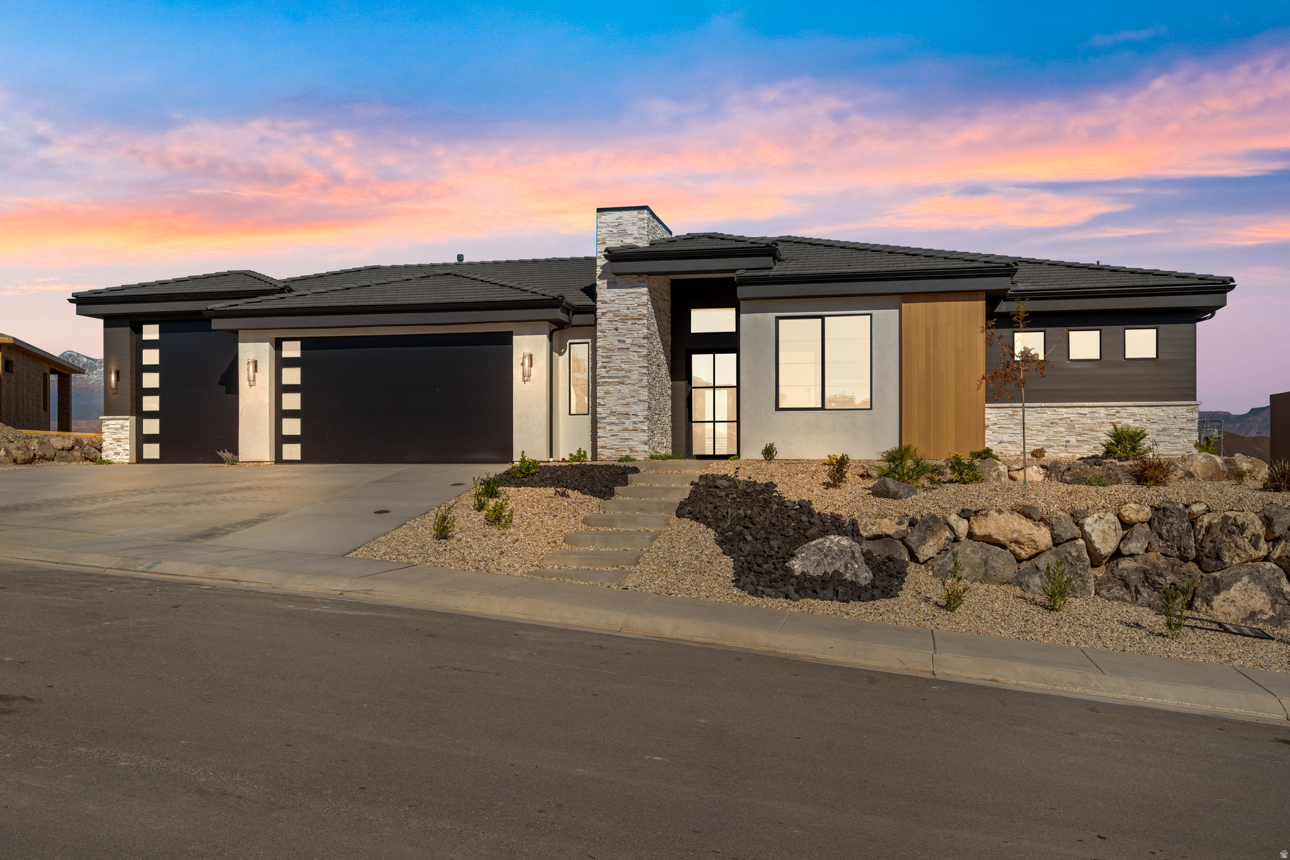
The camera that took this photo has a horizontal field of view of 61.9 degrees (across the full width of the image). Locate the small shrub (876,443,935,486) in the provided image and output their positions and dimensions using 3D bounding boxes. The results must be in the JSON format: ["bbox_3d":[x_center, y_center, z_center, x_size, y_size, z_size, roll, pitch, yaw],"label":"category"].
[{"bbox_3d":[4.112,0.547,16.900,0.919,0.650,0.820,0,0,14],"label":"small shrub"}]

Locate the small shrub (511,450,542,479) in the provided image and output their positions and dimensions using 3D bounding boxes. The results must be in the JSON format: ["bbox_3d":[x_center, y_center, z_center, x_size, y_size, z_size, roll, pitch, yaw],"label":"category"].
[{"bbox_3d":[-2.113,0.609,19.100,0.555,0.502,0.520,0,0,0],"label":"small shrub"}]

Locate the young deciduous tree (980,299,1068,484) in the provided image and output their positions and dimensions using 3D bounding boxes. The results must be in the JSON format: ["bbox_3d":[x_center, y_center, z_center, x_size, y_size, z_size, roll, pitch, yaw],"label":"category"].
[{"bbox_3d":[5.969,-0.606,17.000,1.403,2.934,1.200,0,0,14],"label":"young deciduous tree"}]

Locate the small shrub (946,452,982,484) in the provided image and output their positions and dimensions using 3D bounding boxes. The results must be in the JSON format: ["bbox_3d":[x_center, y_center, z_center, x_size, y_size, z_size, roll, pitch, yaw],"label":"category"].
[{"bbox_3d":[5.074,0.601,17.100,0.577,0.497,0.520,0,0,14],"label":"small shrub"}]

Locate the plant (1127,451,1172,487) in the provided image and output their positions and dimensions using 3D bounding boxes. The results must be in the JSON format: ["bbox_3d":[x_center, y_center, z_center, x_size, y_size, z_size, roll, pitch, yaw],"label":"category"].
[{"bbox_3d":[7.954,0.626,16.900,0.713,0.555,0.680,0,0,14],"label":"plant"}]

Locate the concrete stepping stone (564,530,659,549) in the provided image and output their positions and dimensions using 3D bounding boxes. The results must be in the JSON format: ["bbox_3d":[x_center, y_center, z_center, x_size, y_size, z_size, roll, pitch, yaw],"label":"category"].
[{"bbox_3d":[-0.410,1.555,15.150,1.300,0.180,0.600,0,0,14],"label":"concrete stepping stone"}]

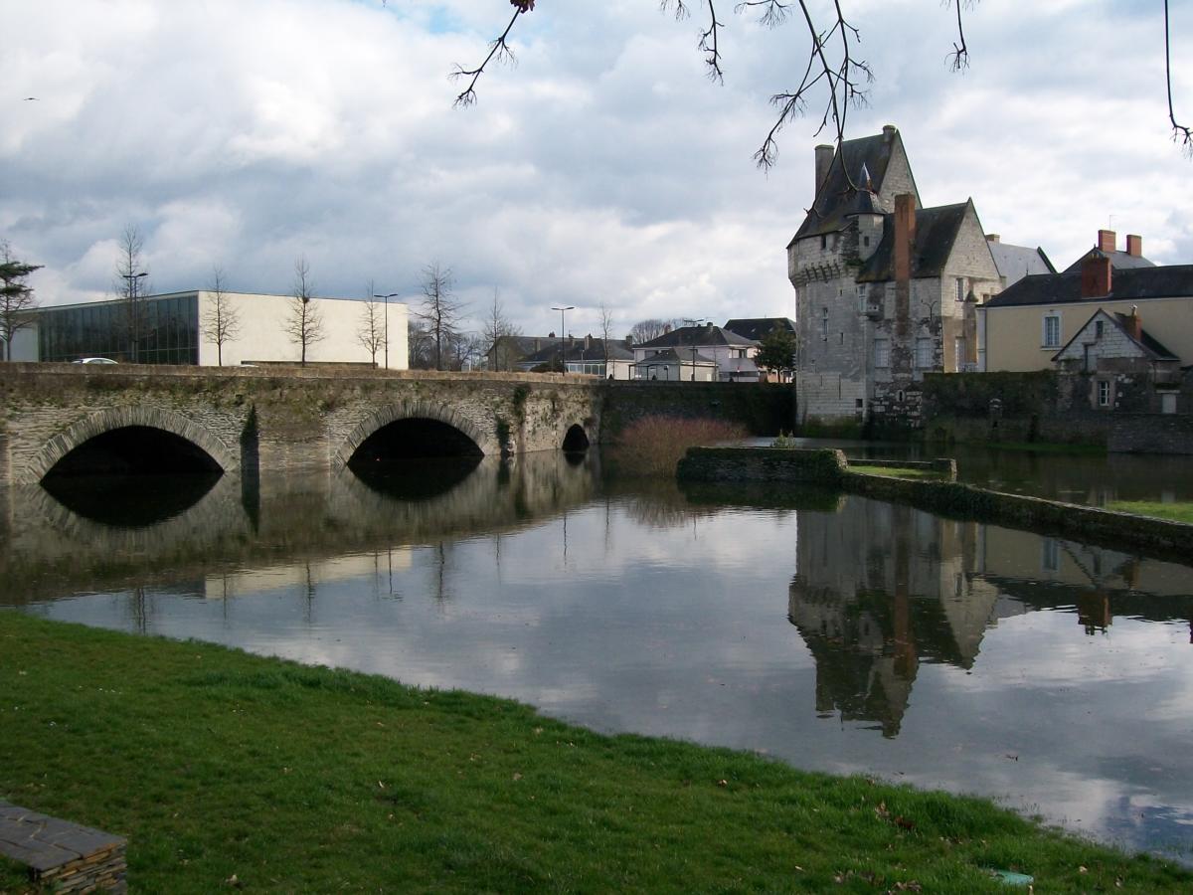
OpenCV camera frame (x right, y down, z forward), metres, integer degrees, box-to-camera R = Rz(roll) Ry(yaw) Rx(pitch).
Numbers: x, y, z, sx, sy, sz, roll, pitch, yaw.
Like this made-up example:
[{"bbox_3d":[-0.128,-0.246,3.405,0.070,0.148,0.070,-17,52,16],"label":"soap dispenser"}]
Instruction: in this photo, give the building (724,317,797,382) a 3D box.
[{"bbox_3d":[21.313,-11.993,159.790,13.000,9.470,9.000,1,3,27],"label":"building"}]

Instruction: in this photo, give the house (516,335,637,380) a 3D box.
[{"bbox_3d":[-1.654,-8.210,120.560,10.500,5.520,7.000,1,3,33],"label":"house"}]

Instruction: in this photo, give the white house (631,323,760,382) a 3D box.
[{"bbox_3d":[11.796,-10.471,144.505,12.200,7.920,8.000,1,3,33],"label":"white house"}]

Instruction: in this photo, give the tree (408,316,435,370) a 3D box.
[{"bbox_3d":[-20.423,-10.988,144.792,4.500,8.570,4.500,0,3,0],"label":"tree"}]

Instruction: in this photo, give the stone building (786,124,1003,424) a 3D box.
[{"bbox_3d":[24.079,-13.856,101.541,9.690,24.110,14.790,-3,4,-44],"label":"stone building"}]

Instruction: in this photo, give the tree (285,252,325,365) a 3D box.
[{"bbox_3d":[-19.398,-8.420,82.403,2.600,8.570,2.600,0,3,0],"label":"tree"}]

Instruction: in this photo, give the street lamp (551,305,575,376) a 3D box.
[{"bbox_3d":[-2.497,-7.397,91.992,2.100,6.240,0.350,1,3,36],"label":"street lamp"}]

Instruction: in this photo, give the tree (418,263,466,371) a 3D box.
[{"bbox_3d":[-11.316,-9.027,90.895,3.500,9.120,3.500,0,3,0],"label":"tree"}]

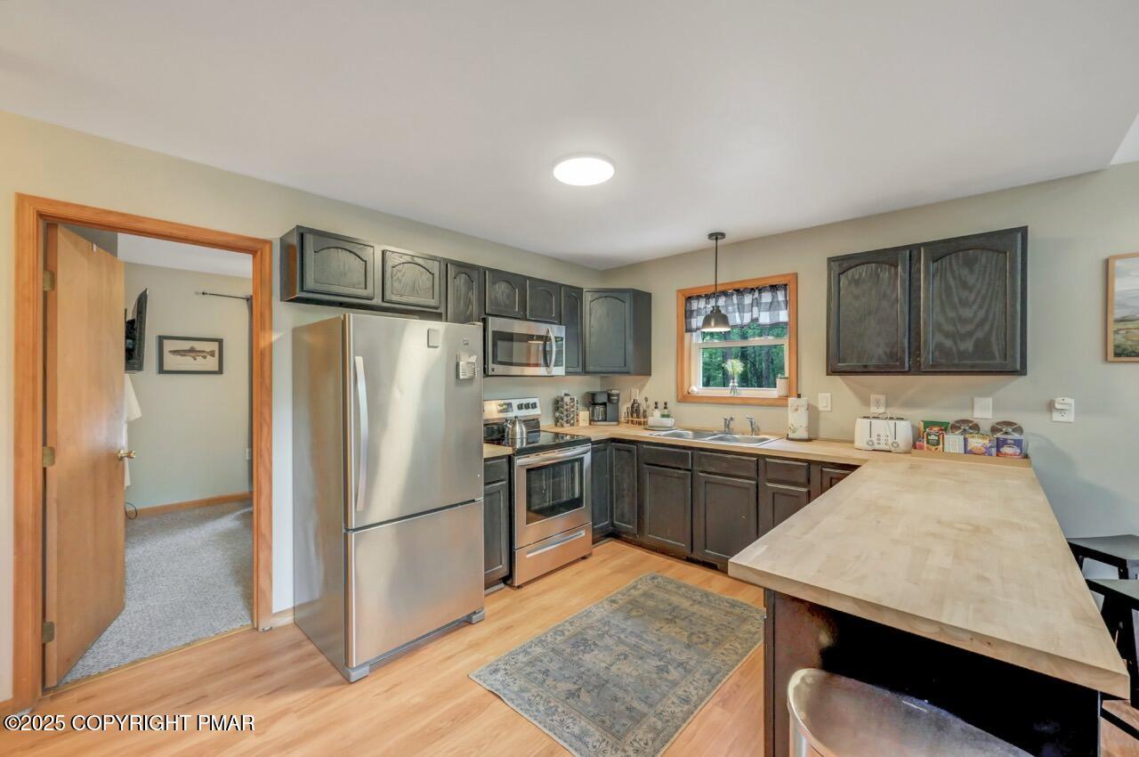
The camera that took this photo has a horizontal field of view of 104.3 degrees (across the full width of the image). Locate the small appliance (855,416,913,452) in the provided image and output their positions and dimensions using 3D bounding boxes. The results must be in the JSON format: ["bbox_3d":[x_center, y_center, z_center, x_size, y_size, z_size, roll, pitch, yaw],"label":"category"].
[{"bbox_3d":[1.984,0.350,2.781,0.295,0.195,0.230,0,0,43],"label":"small appliance"}]

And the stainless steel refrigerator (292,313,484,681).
[{"bbox_3d":[-1.002,0.528,2.484,0.790,1.680,0.740,0,0,42],"label":"stainless steel refrigerator"}]

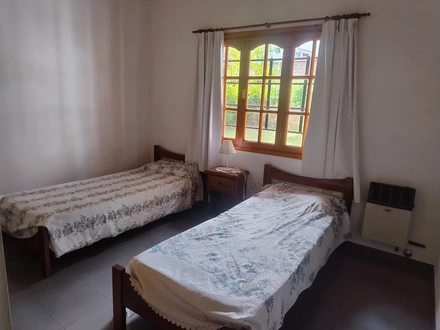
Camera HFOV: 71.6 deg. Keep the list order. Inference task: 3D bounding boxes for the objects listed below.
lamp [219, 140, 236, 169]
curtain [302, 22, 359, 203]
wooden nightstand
[{"bbox_3d":[0.085,-0.101,3.389,0.190,0.328,0.191,3,12,-1],"label":"lamp"},{"bbox_3d":[1.076,-0.482,2.781,0.555,1.619,0.127,10,14,33],"label":"curtain"},{"bbox_3d":[0.077,0.327,3.422,0.390,0.533,0.330,10,14,33],"label":"wooden nightstand"}]

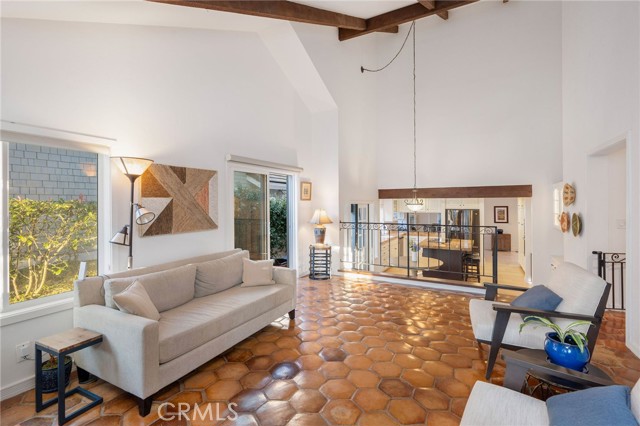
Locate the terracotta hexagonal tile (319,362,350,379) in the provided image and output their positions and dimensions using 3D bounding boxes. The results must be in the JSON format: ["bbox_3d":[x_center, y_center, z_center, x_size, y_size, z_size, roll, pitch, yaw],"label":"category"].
[{"bbox_3d":[0.127,1.360,2.440,0.265,0.020,0.238,0,1,-2],"label":"terracotta hexagonal tile"}]

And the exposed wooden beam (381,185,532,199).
[{"bbox_3d":[3.566,-0.577,8.058,3.920,0.305,0.150,0,1,29],"label":"exposed wooden beam"}]

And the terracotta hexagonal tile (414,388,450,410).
[{"bbox_3d":[0.800,1.341,2.043,0.273,0.018,0.236,0,1,-1],"label":"terracotta hexagonal tile"}]

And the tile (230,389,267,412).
[{"bbox_3d":[-0.503,1.344,2.018,0.273,0.018,0.236,0,1,-1],"label":"tile"}]

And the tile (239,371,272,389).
[{"bbox_3d":[-0.538,1.415,2.398,0.285,0.020,0.250,0,1,-2],"label":"tile"}]

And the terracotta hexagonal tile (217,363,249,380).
[{"bbox_3d":[-0.743,1.357,2.414,0.265,0.020,0.238,0,1,-2],"label":"terracotta hexagonal tile"}]

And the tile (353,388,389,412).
[{"bbox_3d":[0.372,1.368,2.069,0.265,0.020,0.238,0,1,-2],"label":"tile"}]

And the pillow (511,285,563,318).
[{"bbox_3d":[1.834,0.770,2.420,0.335,0.120,0.410,-45,-12,15],"label":"pillow"}]

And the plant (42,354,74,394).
[{"bbox_3d":[-2.134,1.257,2.282,0.200,0.300,0.200,-1,2,-43],"label":"plant"}]

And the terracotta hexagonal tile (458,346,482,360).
[{"bbox_3d":[1.425,1.328,2.679,0.273,0.018,0.236,0,1,-1],"label":"terracotta hexagonal tile"}]

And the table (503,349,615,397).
[{"bbox_3d":[1.428,1.150,1.693,0.470,0.440,0.470,1,1,28],"label":"table"}]

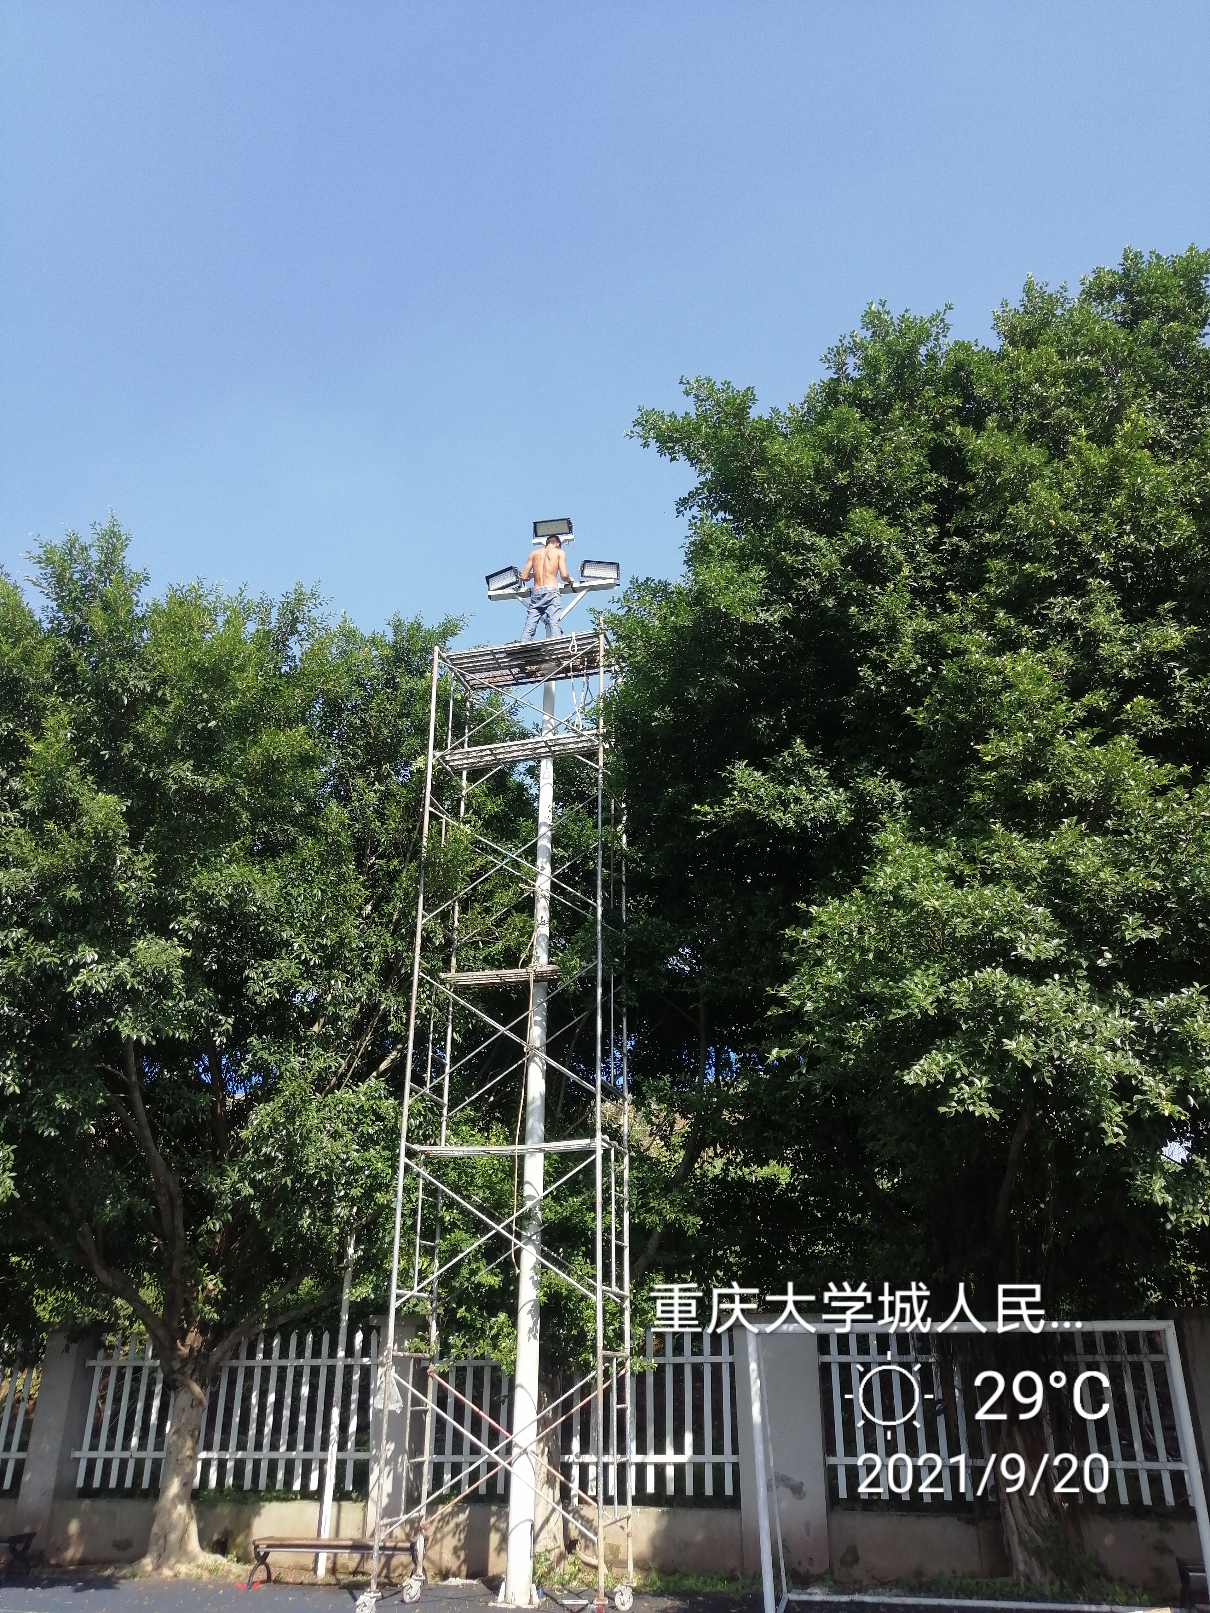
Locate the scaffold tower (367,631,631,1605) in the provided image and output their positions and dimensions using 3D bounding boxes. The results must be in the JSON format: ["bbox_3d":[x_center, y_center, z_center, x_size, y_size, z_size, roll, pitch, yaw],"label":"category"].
[{"bbox_3d":[-0.788,2.360,11.667,1.880,8.740,1.000,-6,-26,14],"label":"scaffold tower"}]

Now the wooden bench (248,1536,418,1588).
[{"bbox_3d":[-2.376,6.802,11.317,1.480,0.380,0.410,-2,-25,5],"label":"wooden bench"}]

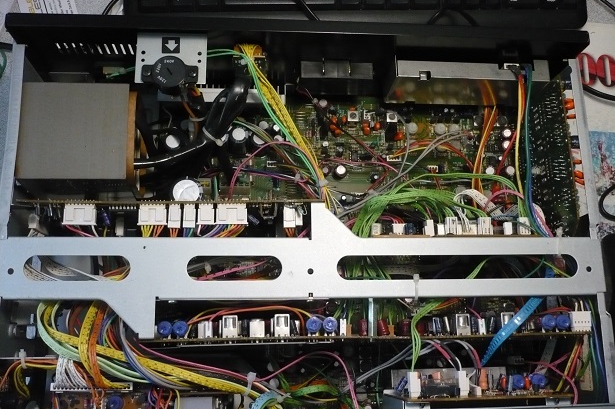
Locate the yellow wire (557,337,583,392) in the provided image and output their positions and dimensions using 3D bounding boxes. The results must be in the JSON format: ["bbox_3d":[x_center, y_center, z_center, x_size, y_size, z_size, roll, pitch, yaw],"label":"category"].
[{"bbox_3d":[0.204,0.125,0.485,0.003,0.003,0.049,37,60,4],"label":"yellow wire"}]

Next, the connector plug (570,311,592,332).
[{"bbox_3d":[0.197,0.084,0.446,0.013,0.006,0.015,0,77,-5],"label":"connector plug"}]

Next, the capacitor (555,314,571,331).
[{"bbox_3d":[0.186,0.086,0.451,0.010,0.005,0.011,-3,78,6],"label":"capacitor"}]

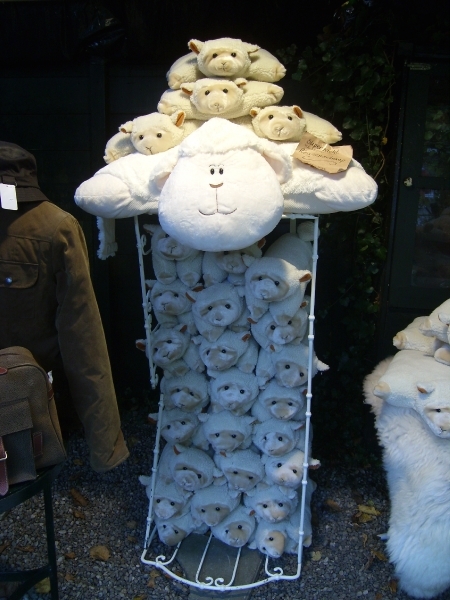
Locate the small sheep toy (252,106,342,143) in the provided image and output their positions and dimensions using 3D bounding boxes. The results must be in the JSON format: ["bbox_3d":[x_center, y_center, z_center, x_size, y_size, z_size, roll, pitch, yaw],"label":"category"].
[{"bbox_3d":[0.159,-0.524,1.827,0.340,0.130,0.260,6,14,-3],"label":"small sheep toy"}]

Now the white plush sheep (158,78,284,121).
[{"bbox_3d":[-0.005,-0.597,1.830,0.360,0.125,0.260,-3,14,3],"label":"white plush sheep"}]

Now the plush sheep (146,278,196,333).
[{"bbox_3d":[-0.157,0.003,2.012,0.170,0.170,0.250,5,15,14],"label":"plush sheep"}]

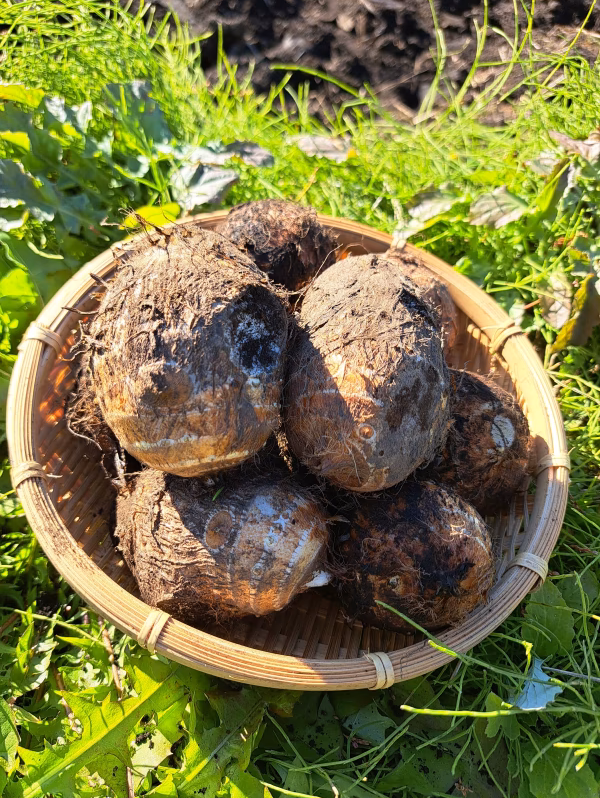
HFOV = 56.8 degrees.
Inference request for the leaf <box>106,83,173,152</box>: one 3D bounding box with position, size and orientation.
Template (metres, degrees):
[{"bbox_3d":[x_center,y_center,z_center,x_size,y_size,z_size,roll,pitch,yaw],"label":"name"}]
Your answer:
[{"bbox_3d":[-0.144,-0.252,0.495,0.060,0.034,0.053,8,55,0],"label":"leaf"}]

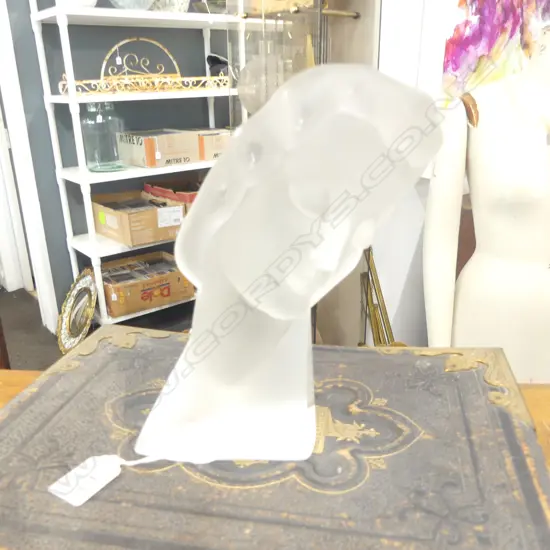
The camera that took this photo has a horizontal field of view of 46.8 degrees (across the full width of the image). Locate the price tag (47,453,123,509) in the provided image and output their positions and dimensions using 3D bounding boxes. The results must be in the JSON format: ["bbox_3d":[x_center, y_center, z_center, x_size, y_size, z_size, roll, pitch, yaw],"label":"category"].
[{"bbox_3d":[-0.107,0.116,0.369,0.024,0.003,0.041,14,28,30],"label":"price tag"}]

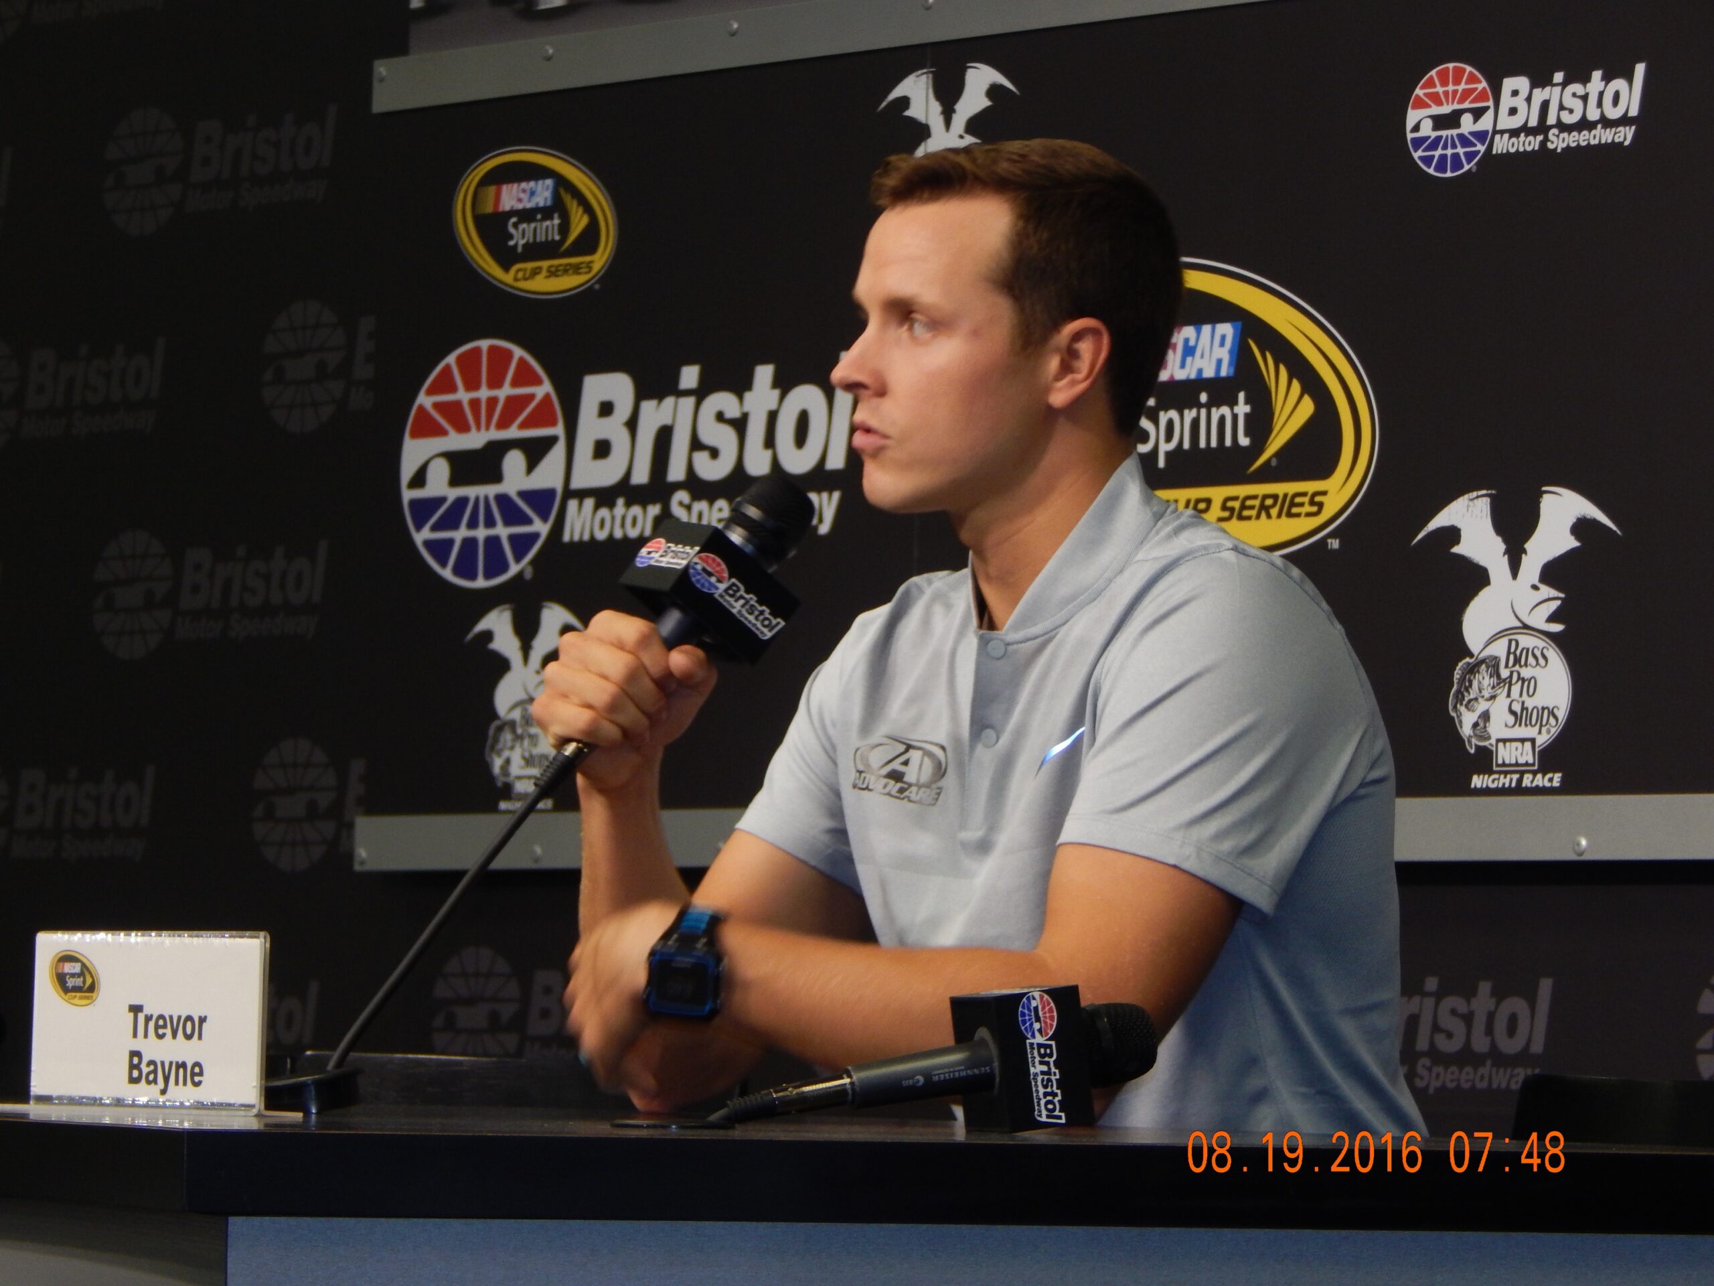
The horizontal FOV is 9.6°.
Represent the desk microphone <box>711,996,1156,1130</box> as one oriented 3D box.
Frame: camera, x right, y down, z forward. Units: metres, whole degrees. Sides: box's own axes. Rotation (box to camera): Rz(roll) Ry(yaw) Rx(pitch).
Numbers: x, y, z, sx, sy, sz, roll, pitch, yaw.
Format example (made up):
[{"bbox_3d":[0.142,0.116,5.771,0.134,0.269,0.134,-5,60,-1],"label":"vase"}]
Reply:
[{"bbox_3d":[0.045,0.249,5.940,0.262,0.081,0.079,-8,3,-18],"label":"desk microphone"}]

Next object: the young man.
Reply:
[{"bbox_3d":[0.030,0.346,6.352,0.660,1.330,0.530,3,-3,-37],"label":"young man"}]

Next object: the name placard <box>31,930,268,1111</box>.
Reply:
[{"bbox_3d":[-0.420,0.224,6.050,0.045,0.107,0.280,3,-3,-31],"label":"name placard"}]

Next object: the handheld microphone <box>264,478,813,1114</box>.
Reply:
[{"bbox_3d":[-0.199,0.104,6.240,0.080,0.480,0.082,42,-11,-18],"label":"handheld microphone"}]

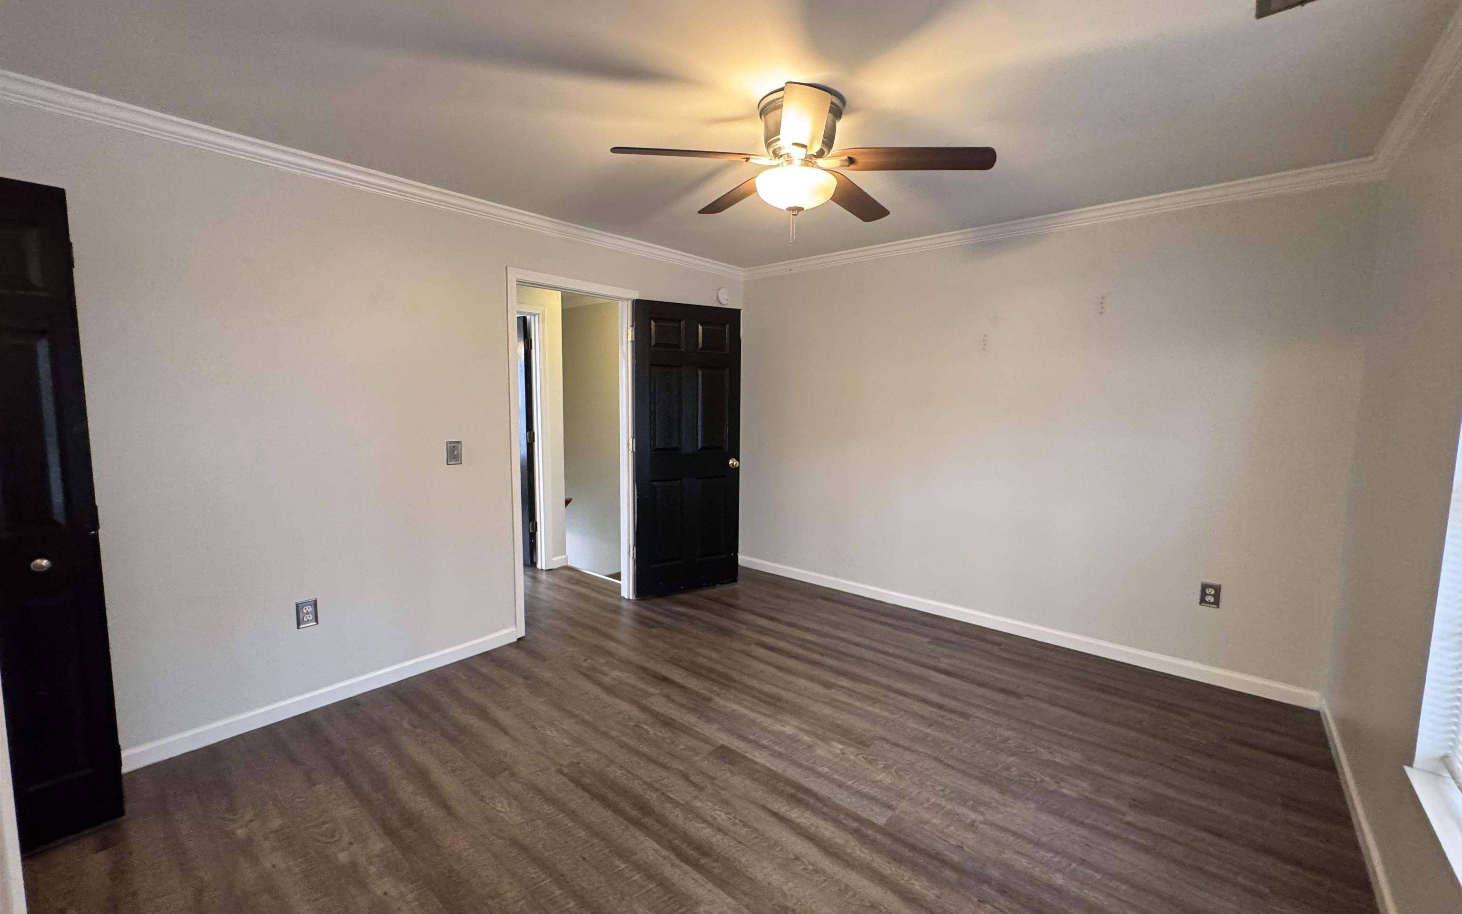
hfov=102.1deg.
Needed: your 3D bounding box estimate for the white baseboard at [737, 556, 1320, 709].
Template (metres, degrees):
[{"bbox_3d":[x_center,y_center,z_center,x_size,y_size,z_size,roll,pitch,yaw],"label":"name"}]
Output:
[{"bbox_3d":[1.389,0.995,3.793,3.458,0.081,0.018,5,7,40],"label":"white baseboard"}]

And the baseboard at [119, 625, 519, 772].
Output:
[{"bbox_3d":[-1.764,1.079,2.754,0.018,0.081,1.668,5,7,40],"label":"baseboard"}]

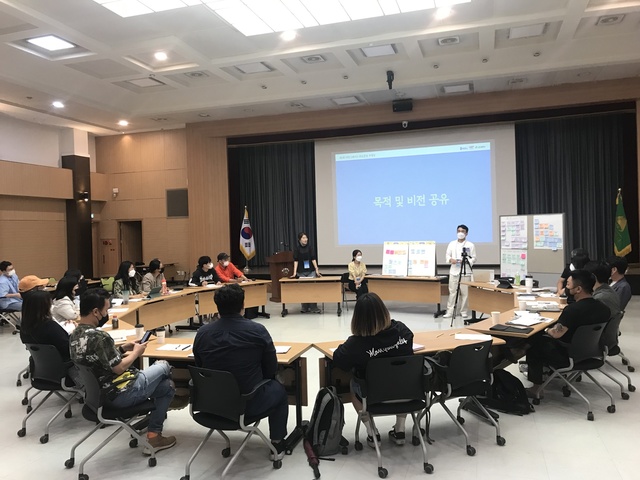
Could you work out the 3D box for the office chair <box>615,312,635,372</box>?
[{"bbox_3d":[3.283,1.087,5.990,0.580,0.800,0.560,-1,1,13],"label":"office chair"}]

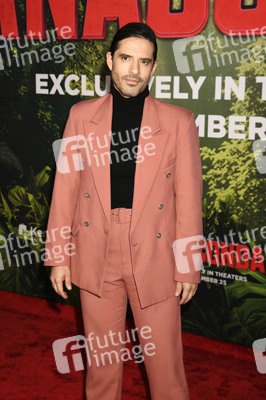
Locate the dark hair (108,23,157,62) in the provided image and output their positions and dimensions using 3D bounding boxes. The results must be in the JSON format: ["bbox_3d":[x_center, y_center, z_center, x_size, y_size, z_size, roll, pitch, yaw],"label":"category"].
[{"bbox_3d":[0.002,-0.525,2.360,0.163,0.170,0.205,5,14,-11],"label":"dark hair"}]

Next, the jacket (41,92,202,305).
[{"bbox_3d":[-0.035,-0.002,2.498,0.580,0.750,0.300,4,12,20],"label":"jacket"}]

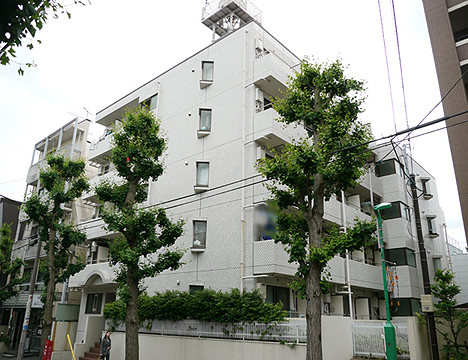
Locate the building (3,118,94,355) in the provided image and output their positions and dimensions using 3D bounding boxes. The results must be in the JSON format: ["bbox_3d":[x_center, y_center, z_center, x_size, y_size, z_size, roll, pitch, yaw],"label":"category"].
[{"bbox_3d":[-10.368,4.289,28.342,6.400,14.600,8.000,-16,-26,39],"label":"building"}]

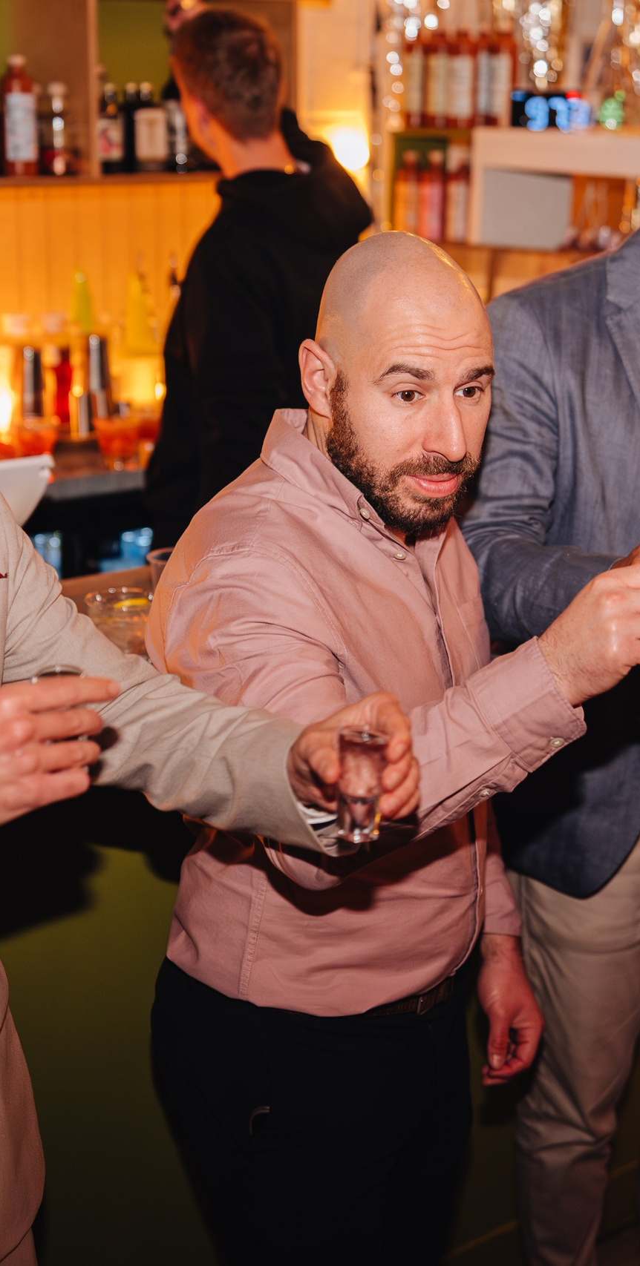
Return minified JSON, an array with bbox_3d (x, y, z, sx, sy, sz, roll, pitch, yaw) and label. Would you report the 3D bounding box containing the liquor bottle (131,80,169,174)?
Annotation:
[{"bbox_3d":[-0.355,-1.068,3.898,0.066,0.180,0.066,-14,22,-40],"label":"liquor bottle"}]

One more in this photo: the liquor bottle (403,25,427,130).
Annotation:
[{"bbox_3d":[0.224,-1.286,4.256,0.067,0.234,0.067,1,16,0],"label":"liquor bottle"}]

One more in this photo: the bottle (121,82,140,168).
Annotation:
[{"bbox_3d":[-0.382,-1.022,3.729,0.052,0.173,0.052,1,16,0],"label":"bottle"}]

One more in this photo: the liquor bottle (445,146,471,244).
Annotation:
[{"bbox_3d":[0.325,-1.006,4.246,0.063,0.221,0.063,1,16,0],"label":"liquor bottle"}]

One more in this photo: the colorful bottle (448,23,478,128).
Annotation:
[{"bbox_3d":[0.326,-1.252,4.146,0.067,0.228,0.067,1,16,0],"label":"colorful bottle"}]

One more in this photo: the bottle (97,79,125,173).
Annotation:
[{"bbox_3d":[-0.431,-1.049,3.817,0.056,0.184,0.056,1,17,0],"label":"bottle"}]

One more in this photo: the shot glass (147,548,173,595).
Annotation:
[{"bbox_3d":[-0.172,-0.054,2.200,0.068,0.078,0.068,-6,18,-22],"label":"shot glass"}]

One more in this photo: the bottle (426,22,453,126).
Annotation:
[{"bbox_3d":[0.274,-1.274,4.208,0.062,0.222,0.062,2,17,3],"label":"bottle"}]

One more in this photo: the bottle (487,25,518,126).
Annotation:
[{"bbox_3d":[0.393,-1.211,3.980,0.063,0.232,0.063,1,16,0],"label":"bottle"}]

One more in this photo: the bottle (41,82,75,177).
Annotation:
[{"bbox_3d":[-0.535,-1.028,3.770,0.061,0.187,0.061,1,16,0],"label":"bottle"}]

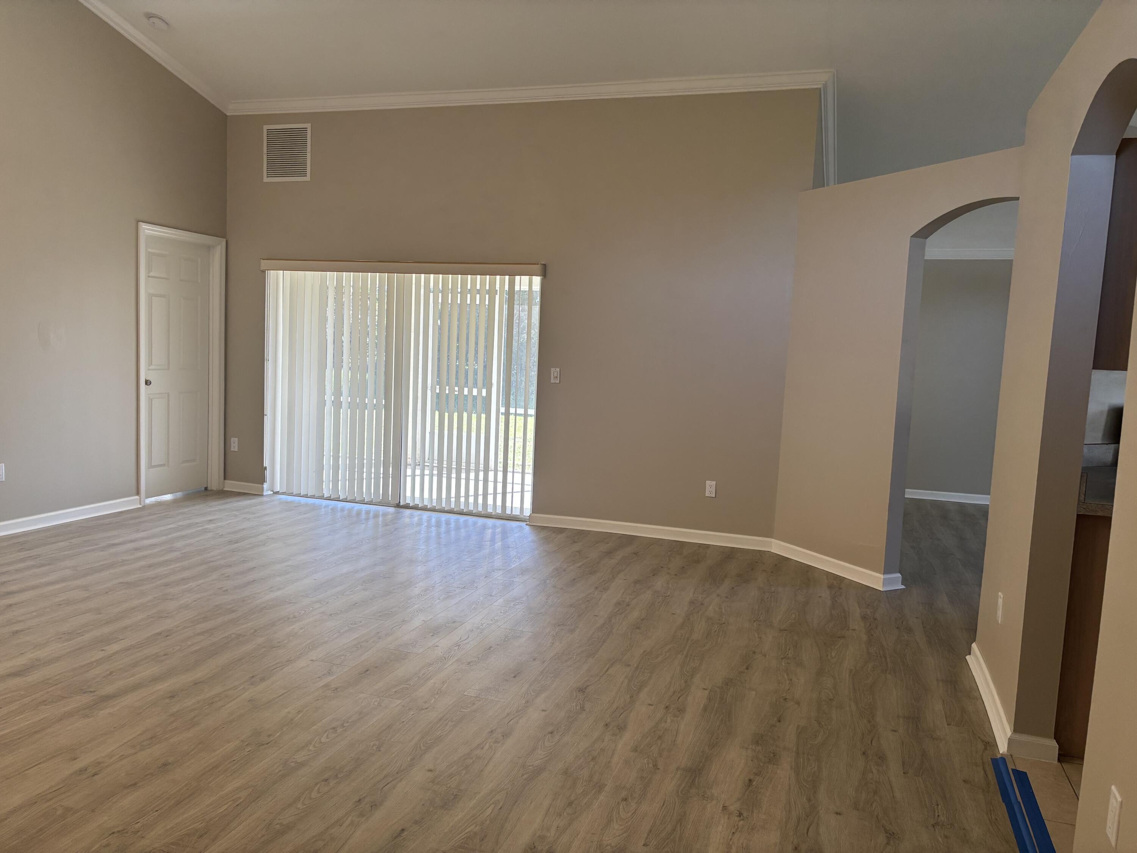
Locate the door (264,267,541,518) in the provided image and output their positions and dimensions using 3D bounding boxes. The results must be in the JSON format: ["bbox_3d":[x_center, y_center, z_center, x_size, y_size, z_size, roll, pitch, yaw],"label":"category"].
[{"bbox_3d":[-1.341,-0.300,6.862,2.410,1.930,0.120,4,6,17],"label":"door"}]

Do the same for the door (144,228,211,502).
[{"bbox_3d":[-3.212,-0.473,6.928,0.040,2.030,0.810,4,6,17],"label":"door"}]

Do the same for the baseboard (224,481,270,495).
[{"bbox_3d":[-2.760,0.523,7.281,0.430,0.082,0.025,4,6,17],"label":"baseboard"}]

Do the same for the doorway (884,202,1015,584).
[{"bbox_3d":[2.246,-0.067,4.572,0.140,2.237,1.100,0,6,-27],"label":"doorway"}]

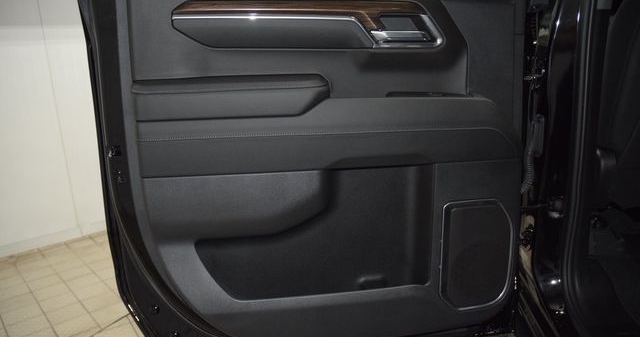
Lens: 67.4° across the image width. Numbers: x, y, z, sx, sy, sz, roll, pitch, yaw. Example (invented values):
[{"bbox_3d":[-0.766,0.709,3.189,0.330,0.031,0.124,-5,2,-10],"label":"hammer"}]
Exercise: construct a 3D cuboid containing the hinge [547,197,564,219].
[{"bbox_3d":[0.603,0.102,1.230,0.042,0.053,0.045,1,13,14],"label":"hinge"}]

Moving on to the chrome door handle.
[{"bbox_3d":[0.192,-0.302,1.053,0.155,0.066,0.040,-3,12,-9],"label":"chrome door handle"}]

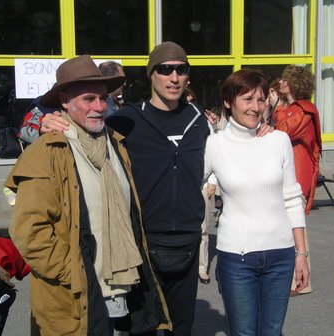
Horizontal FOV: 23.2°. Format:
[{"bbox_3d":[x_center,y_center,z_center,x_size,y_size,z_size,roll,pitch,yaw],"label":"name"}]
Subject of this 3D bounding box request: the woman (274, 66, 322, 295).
[{"bbox_3d":[0.919,0.107,5.933,0.420,1.680,0.480,-2,7,-15],"label":"woman"}]

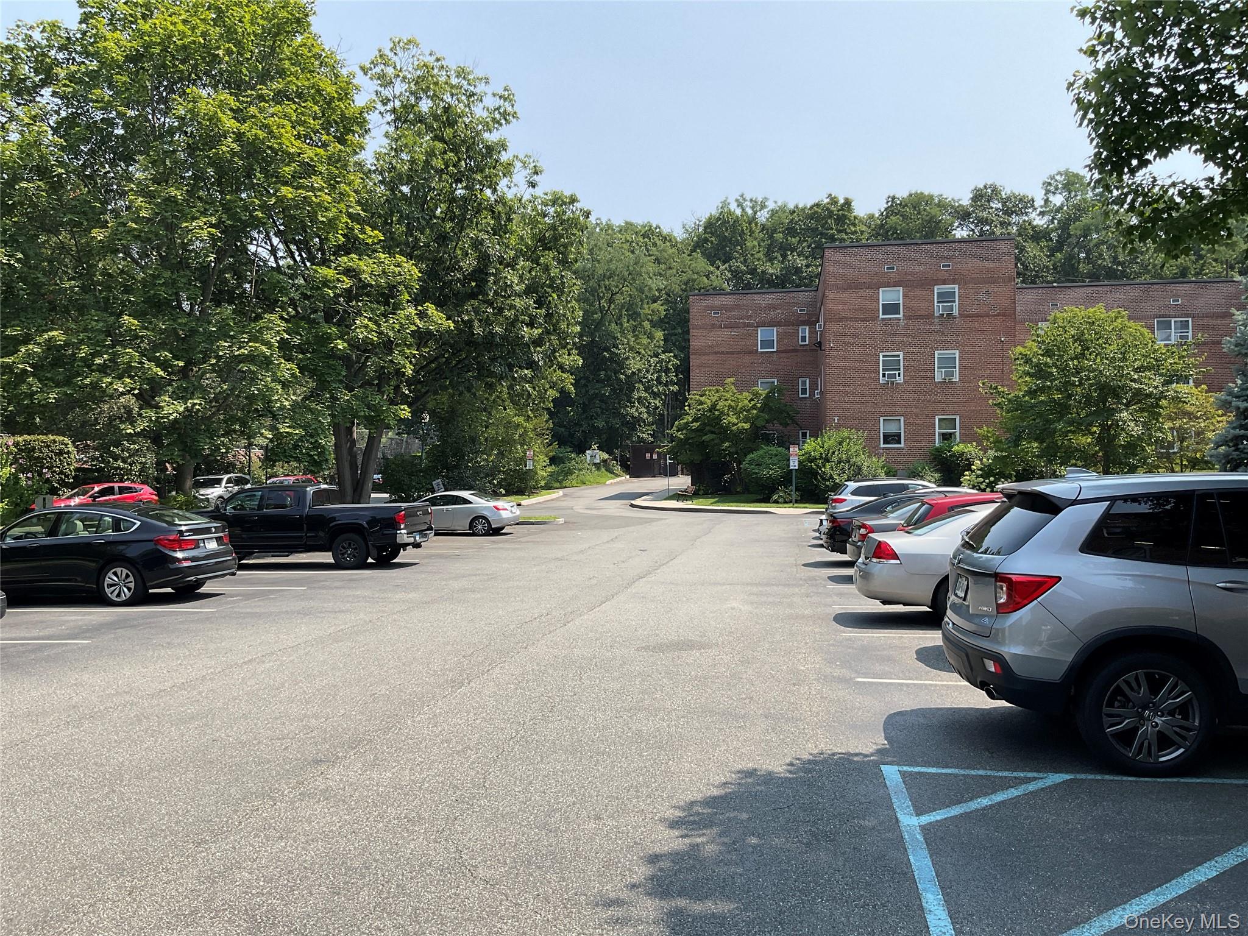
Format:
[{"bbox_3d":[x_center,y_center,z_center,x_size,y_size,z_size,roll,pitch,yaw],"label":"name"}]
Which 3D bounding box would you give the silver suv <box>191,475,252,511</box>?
[{"bbox_3d":[-18.850,1.180,48.300,1.900,1.700,4.750,0,-1,3],"label":"silver suv"}]

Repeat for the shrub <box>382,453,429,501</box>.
[{"bbox_3d":[-10.300,0.500,47.000,2.300,2.400,2.200,-1,-1,9],"label":"shrub"}]

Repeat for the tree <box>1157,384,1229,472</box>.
[{"bbox_3d":[24.800,-1.750,45.500,3.800,4.000,3.800,-1,-1,9],"label":"tree"}]

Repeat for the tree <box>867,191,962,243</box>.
[{"bbox_3d":[23.600,-13.500,85.000,9.000,18.000,9.000,-1,-1,9],"label":"tree"}]

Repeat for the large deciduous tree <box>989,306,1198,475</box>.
[{"bbox_3d":[17.000,-2.600,38.000,7.800,6.700,7.500,-1,-1,9],"label":"large deciduous tree"}]

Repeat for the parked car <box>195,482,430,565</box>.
[{"bbox_3d":[-7.200,1.210,22.600,5.650,1.790,1.890,-1,0,9],"label":"parked car"}]

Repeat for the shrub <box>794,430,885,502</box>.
[{"bbox_3d":[8.700,-0.120,42.000,3.550,2.750,2.800,0,-1,10],"label":"shrub"}]

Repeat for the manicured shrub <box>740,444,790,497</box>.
[{"bbox_3d":[5.900,0.100,43.300,2.020,2.100,2.000,0,-1,10],"label":"manicured shrub"}]

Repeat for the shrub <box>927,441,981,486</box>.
[{"bbox_3d":[13.300,-0.100,42.000,2.000,2.050,1.800,0,-1,10],"label":"shrub"}]

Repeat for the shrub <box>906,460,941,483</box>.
[{"bbox_3d":[12.100,0.250,42.500,1.350,1.200,1.200,0,-1,10],"label":"shrub"}]

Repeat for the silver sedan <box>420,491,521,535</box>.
[{"bbox_3d":[-5.670,1.430,33.900,4.450,1.400,1.760,-1,0,9],"label":"silver sedan"}]

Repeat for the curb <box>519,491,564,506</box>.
[{"bbox_3d":[-3.900,1.500,50.500,0.900,0.300,7.500,-1,-1,12],"label":"curb"}]

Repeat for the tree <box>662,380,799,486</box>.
[{"bbox_3d":[4.800,-1.500,47.500,5.900,5.200,5.700,-1,-1,9],"label":"tree"}]

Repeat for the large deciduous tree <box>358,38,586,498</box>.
[{"bbox_3d":[-5.700,-6.800,38.000,9.200,17.400,9.200,-1,-1,9],"label":"large deciduous tree"}]

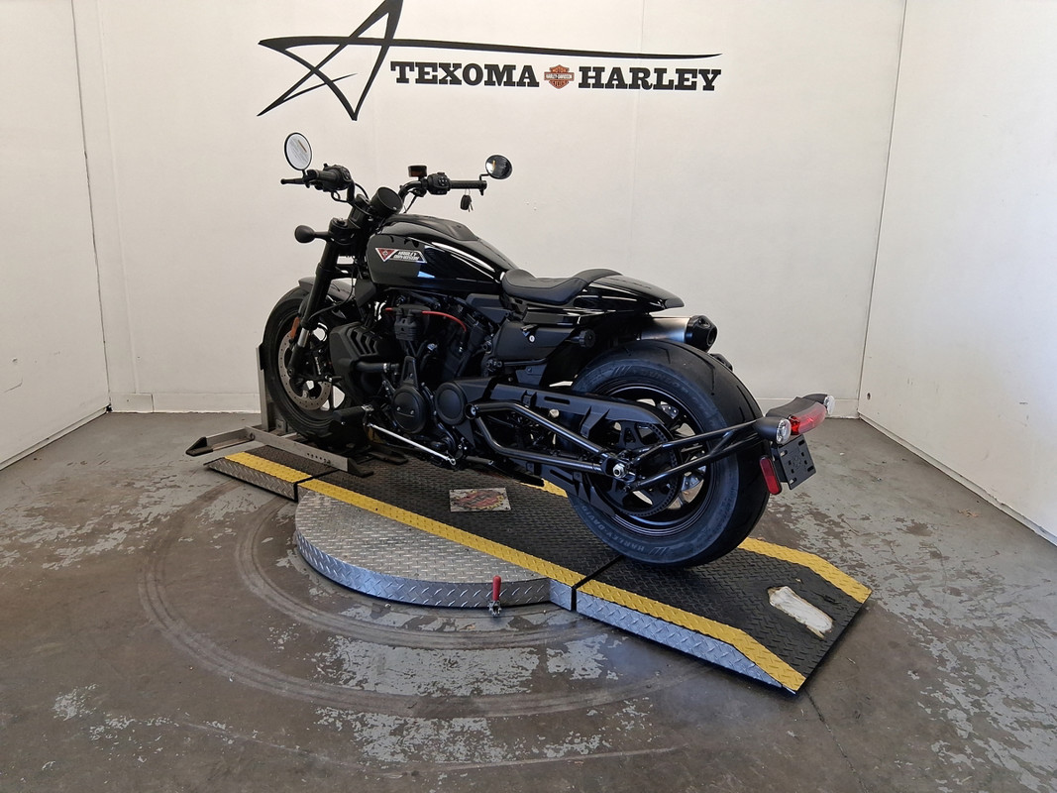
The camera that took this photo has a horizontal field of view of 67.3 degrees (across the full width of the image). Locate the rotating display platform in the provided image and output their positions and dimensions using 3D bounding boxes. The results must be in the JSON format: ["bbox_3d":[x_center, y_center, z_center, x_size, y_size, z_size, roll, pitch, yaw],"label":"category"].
[{"bbox_3d":[-0.182,0.389,2.772,2.478,0.075,1.220,12,19,36],"label":"rotating display platform"}]

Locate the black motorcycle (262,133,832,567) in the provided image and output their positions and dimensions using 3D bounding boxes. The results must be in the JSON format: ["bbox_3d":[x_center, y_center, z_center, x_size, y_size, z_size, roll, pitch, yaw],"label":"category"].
[{"bbox_3d":[-0.182,-0.211,2.608,2.270,1.180,0.920,12,19,37],"label":"black motorcycle"}]

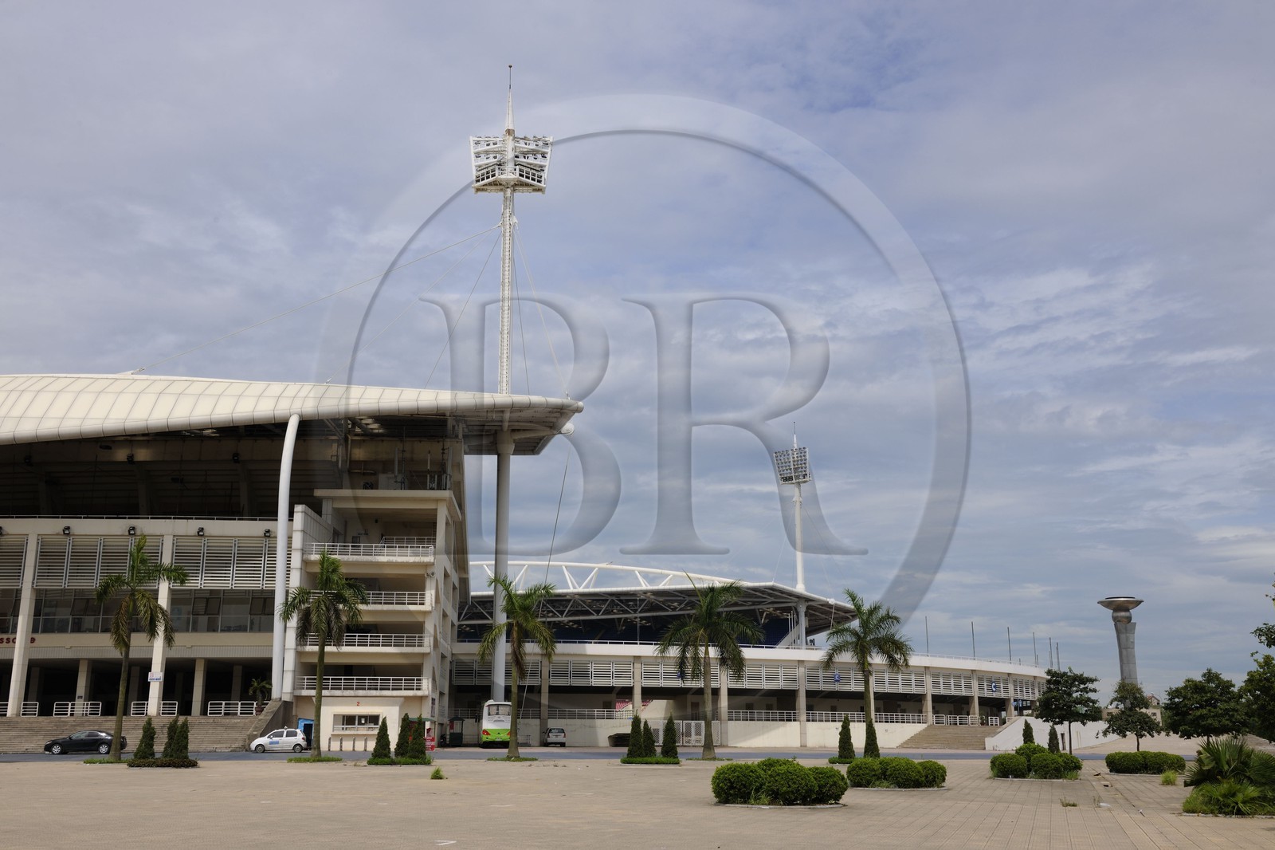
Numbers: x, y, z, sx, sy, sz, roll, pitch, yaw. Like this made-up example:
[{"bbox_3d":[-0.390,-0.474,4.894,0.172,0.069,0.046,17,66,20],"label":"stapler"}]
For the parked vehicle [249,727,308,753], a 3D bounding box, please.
[{"bbox_3d":[-22.732,20.042,81.085,3.500,1.490,1.500,1,-14,-4],"label":"parked vehicle"}]

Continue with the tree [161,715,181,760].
[{"bbox_3d":[-18.702,12.670,51.236,0.800,1.920,0.800,0,-14,0],"label":"tree"}]

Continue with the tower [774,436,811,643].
[{"bbox_3d":[30.281,28.631,238.587,7.200,57.267,3.200,-8,-15,29],"label":"tower"}]

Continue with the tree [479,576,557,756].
[{"bbox_3d":[-6.325,12.470,66.076,4.100,9.351,4.200,0,-13,0],"label":"tree"}]

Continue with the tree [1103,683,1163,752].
[{"bbox_3d":[24.935,14.891,63.987,2.800,3.919,2.800,0,-14,0],"label":"tree"}]

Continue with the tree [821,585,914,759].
[{"bbox_3d":[11.957,12.999,66.795,4.700,8.651,4.600,0,-13,0],"label":"tree"}]

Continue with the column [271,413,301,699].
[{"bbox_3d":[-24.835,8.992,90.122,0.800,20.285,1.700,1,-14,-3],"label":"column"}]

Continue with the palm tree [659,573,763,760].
[{"bbox_3d":[3.658,12.546,66.057,5.300,9.193,5.000,0,-13,0],"label":"palm tree"}]

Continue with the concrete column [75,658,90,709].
[{"bbox_3d":[-44.280,21.044,101.689,0.650,4.450,0.720,1,-14,-3],"label":"concrete column"}]

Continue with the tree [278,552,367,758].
[{"bbox_3d":[-16.408,11.837,66.436,4.600,10.748,4.600,0,-13,0],"label":"tree"}]

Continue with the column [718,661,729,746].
[{"bbox_3d":[7.307,23.255,106.817,0.700,7.104,0.850,3,-14,-12],"label":"column"}]

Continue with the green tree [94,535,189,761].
[{"bbox_3d":[-22.991,10.185,58.181,4.150,10.150,4.100,0,-14,0],"label":"green tree"}]

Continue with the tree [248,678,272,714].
[{"bbox_3d":[-26.069,18.826,88.311,1.500,2.498,1.500,0,-14,0],"label":"tree"}]

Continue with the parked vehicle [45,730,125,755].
[{"bbox_3d":[-34.153,19.601,79.004,4.820,1.470,1.820,1,-14,-6],"label":"parked vehicle"}]

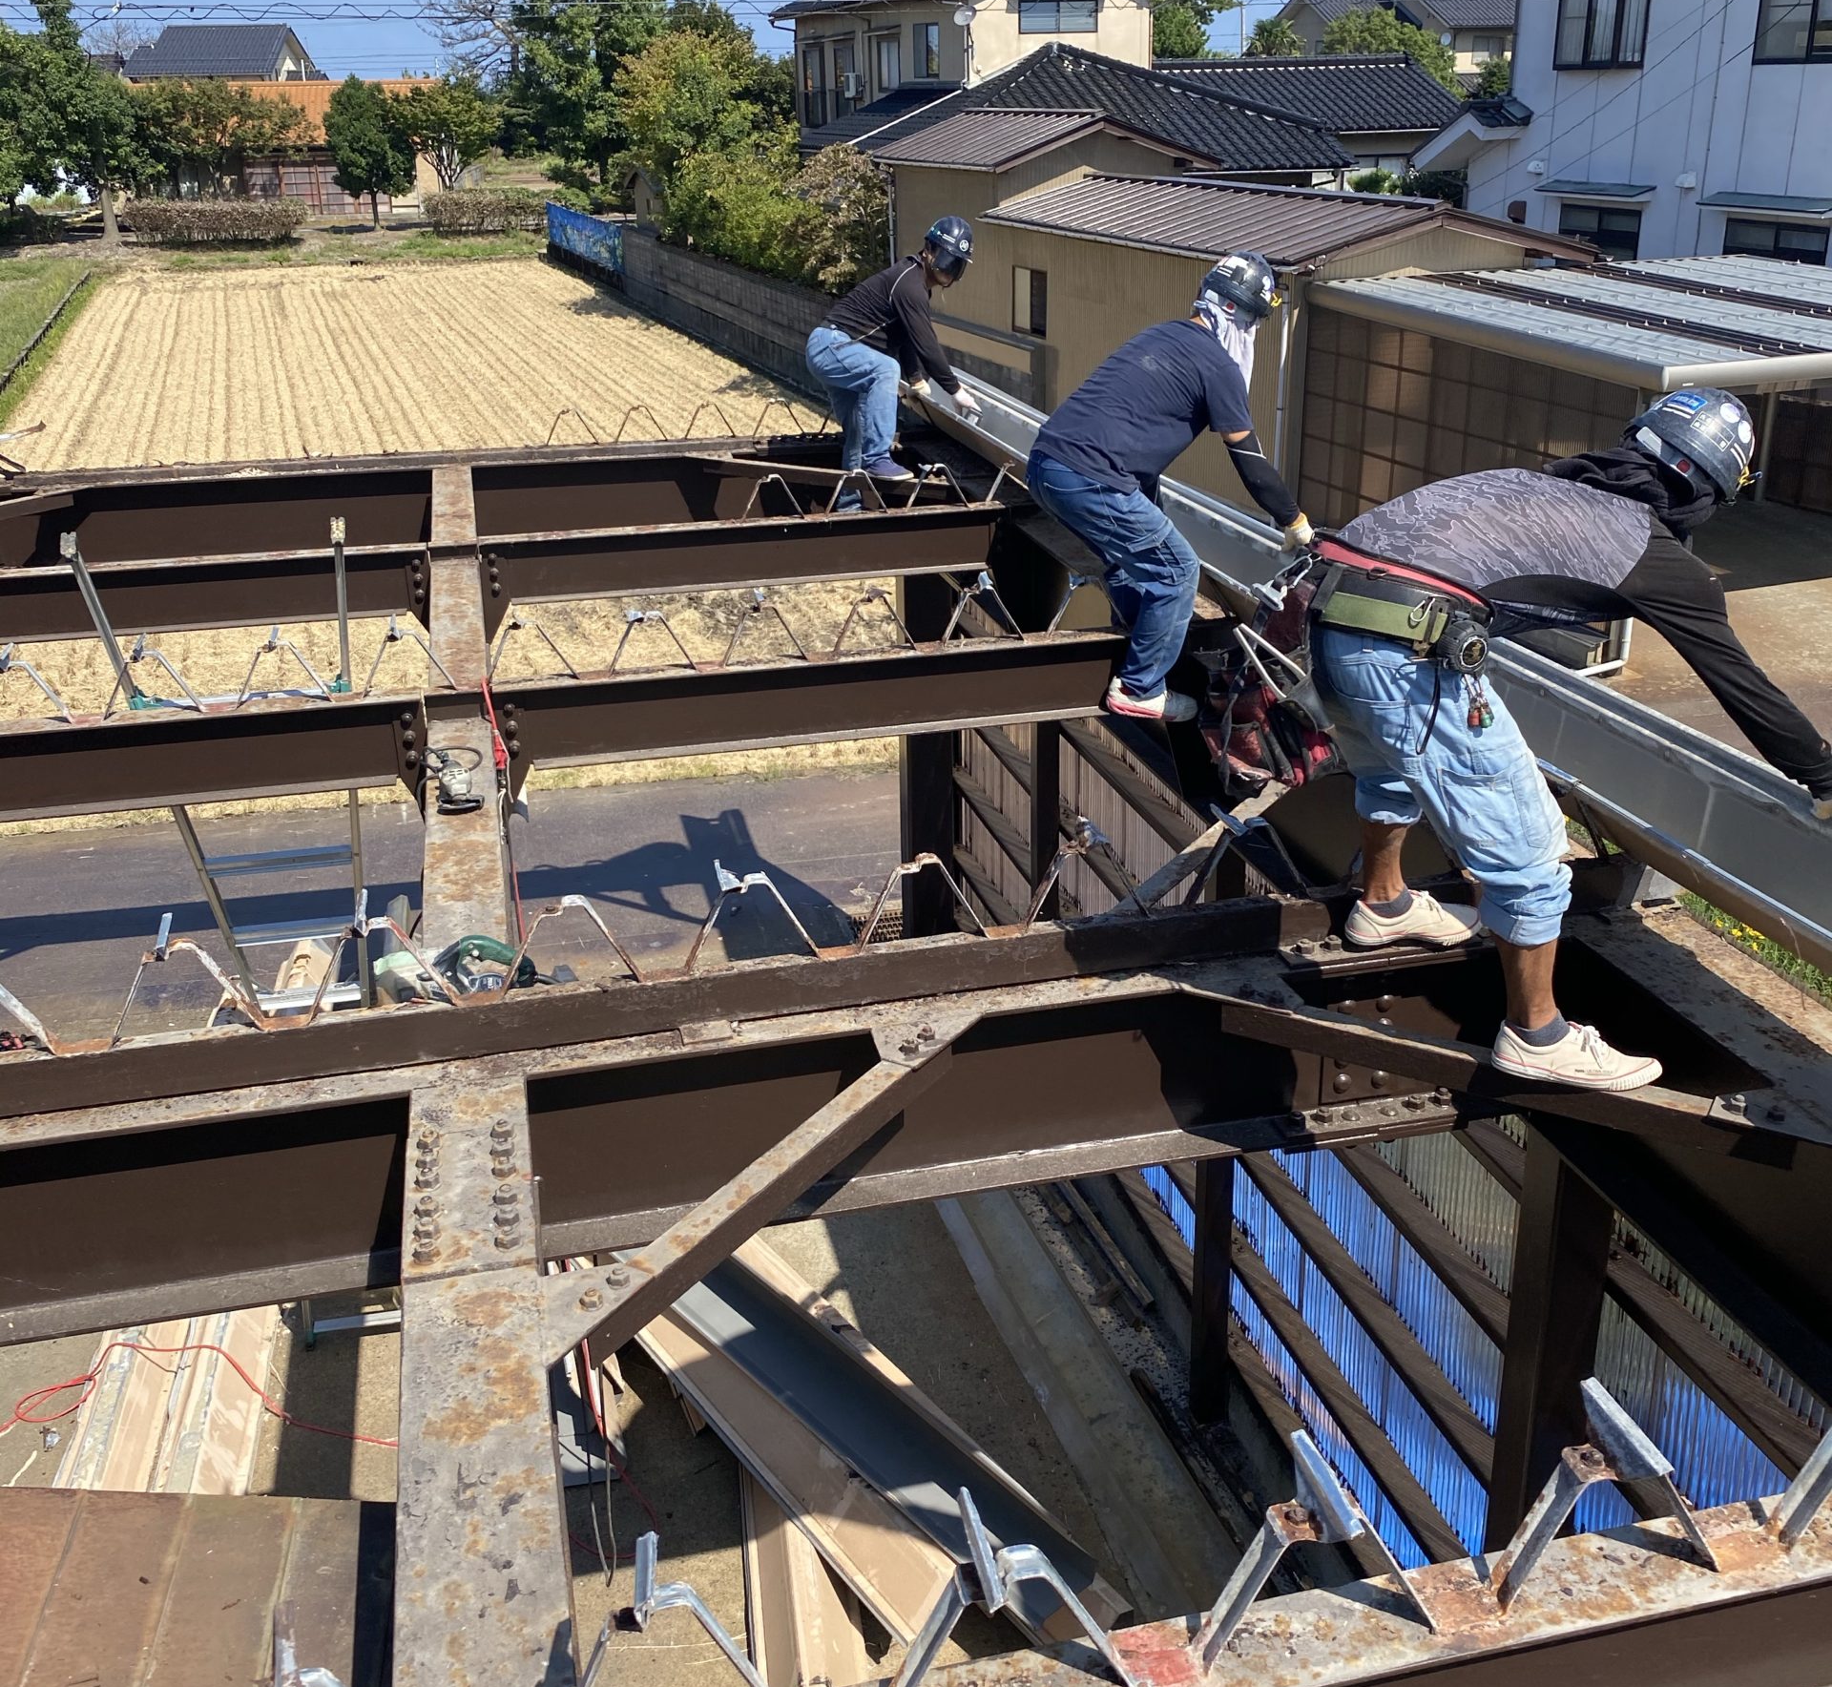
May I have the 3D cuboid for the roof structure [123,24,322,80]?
[{"bbox_3d":[-35.712,-41.146,95.533,8.800,2.700,7.500,-2,22,-4],"label":"roof structure"}]

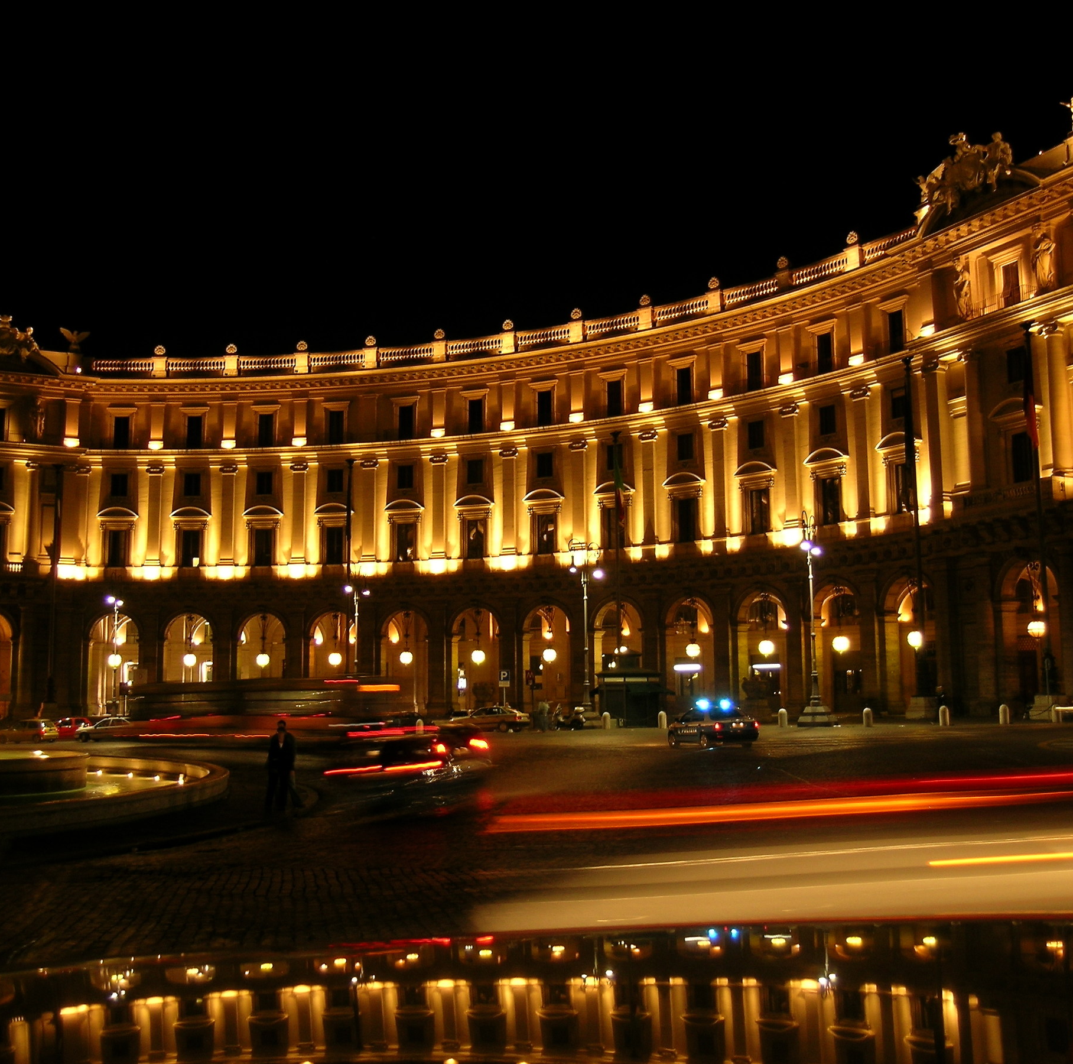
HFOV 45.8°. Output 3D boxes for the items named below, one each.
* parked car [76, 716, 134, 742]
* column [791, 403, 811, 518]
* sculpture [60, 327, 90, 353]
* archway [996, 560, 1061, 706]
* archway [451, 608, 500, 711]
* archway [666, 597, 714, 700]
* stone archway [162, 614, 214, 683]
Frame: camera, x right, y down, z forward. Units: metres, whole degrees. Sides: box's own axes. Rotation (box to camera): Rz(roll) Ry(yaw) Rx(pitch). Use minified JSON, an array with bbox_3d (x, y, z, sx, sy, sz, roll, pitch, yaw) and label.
[{"bbox_3d":[-25.259,11.757,75.500,4.250,1.420,1.700,-1,-7,6],"label":"parked car"},{"bbox_3d":[18.981,-5.020,90.858,0.500,8.772,1.250,6,-10,-41],"label":"column"},{"bbox_3d":[-41.623,-17.290,114.557,2.450,2.174,1.300,4,-8,-30],"label":"sculpture"},{"bbox_3d":[28.226,5.854,72.246,1.200,8.306,4.070,4,-8,-30],"label":"archway"},{"bbox_3d":[-4.379,10.034,98.359,4.200,8.293,1.100,-4,-8,22],"label":"archway"},{"bbox_3d":[11.204,8.915,91.121,4.150,8.560,1.300,-7,-9,40],"label":"archway"},{"bbox_3d":[-28.750,11.039,105.278,4.170,8.560,1.300,0,-7,-2],"label":"stone archway"}]

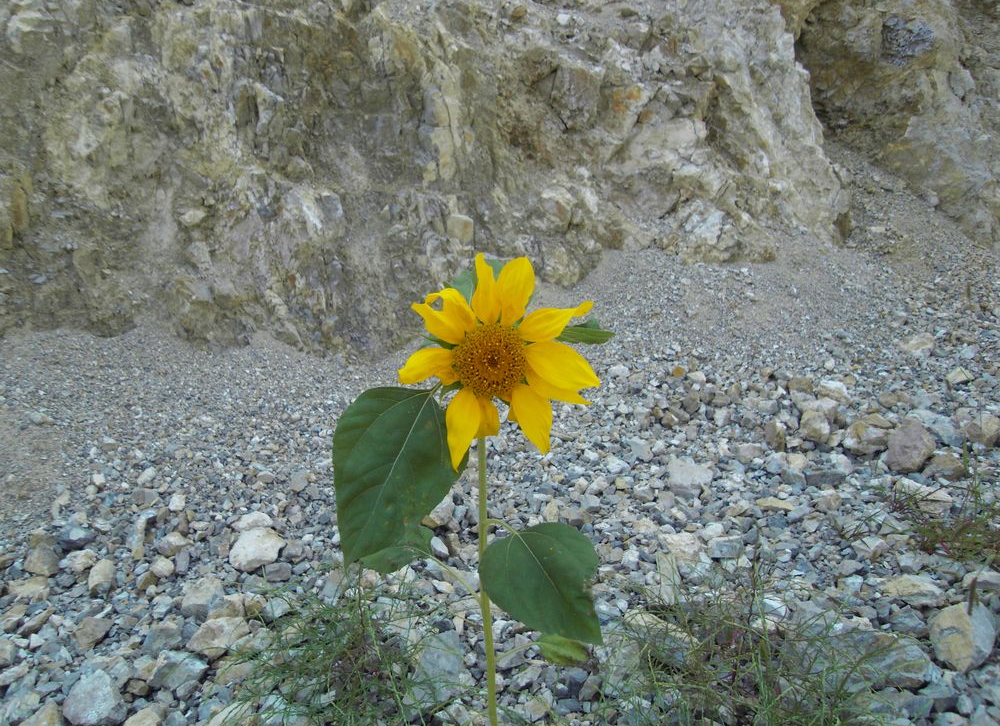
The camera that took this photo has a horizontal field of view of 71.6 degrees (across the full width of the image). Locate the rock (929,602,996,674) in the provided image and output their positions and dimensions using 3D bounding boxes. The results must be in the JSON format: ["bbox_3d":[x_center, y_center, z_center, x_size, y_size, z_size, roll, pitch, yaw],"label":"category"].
[{"bbox_3d":[0.846,0.502,1.268,0.122,0.104,0.095,4,7,35],"label":"rock"}]

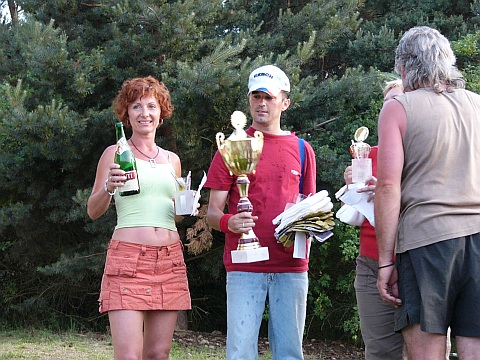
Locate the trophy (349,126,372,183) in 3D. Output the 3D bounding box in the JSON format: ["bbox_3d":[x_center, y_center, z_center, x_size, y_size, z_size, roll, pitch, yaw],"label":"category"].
[{"bbox_3d":[0.500,-0.105,4.550,0.092,0.232,0.083,0,3,5],"label":"trophy"}]

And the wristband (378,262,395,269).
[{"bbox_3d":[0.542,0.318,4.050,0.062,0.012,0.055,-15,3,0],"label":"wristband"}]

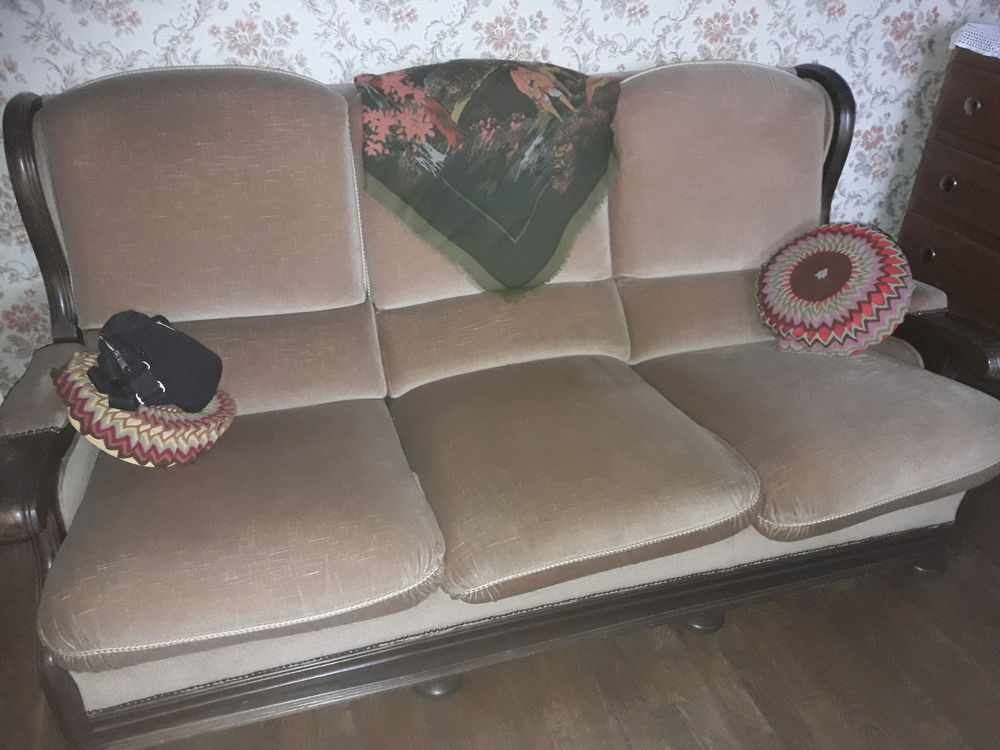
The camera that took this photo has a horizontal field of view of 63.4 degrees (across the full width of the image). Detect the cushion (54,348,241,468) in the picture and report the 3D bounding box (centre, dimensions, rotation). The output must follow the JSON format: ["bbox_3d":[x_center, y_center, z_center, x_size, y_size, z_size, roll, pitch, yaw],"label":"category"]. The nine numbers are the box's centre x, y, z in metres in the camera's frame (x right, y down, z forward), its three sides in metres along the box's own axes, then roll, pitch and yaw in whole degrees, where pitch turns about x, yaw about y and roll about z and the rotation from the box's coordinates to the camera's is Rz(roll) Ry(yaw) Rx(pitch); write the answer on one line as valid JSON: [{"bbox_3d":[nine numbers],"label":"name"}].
[{"bbox_3d":[-0.632,0.052,1.451,0.314,0.127,0.314,8,26,-24],"label":"cushion"}]

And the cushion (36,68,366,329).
[{"bbox_3d":[-0.568,-0.355,1.607,0.565,0.477,0.146,-7,13,-17],"label":"cushion"}]

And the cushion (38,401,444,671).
[{"bbox_3d":[-0.434,0.215,1.381,0.559,0.122,0.578,-8,31,-16],"label":"cushion"}]

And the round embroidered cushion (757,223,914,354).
[{"bbox_3d":[0.787,-0.205,1.921,0.353,0.126,0.353,-50,41,-2],"label":"round embroidered cushion"}]

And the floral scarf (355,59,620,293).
[{"bbox_3d":[-0.022,-0.426,1.736,0.564,0.475,0.137,-8,18,-16],"label":"floral scarf"}]

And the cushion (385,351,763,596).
[{"bbox_3d":[0.104,0.143,1.533,0.559,0.122,0.578,-8,31,-16],"label":"cushion"}]

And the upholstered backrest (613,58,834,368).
[{"bbox_3d":[0.531,-0.396,1.968,0.580,0.685,0.182,-7,13,-17],"label":"upholstered backrest"}]

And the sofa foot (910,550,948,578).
[{"bbox_3d":[0.920,0.395,1.733,0.088,0.065,0.088,-8,32,-15],"label":"sofa foot"}]

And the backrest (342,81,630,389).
[{"bbox_3d":[-0.013,-0.321,1.728,0.559,0.657,0.196,-8,16,-16],"label":"backrest"}]

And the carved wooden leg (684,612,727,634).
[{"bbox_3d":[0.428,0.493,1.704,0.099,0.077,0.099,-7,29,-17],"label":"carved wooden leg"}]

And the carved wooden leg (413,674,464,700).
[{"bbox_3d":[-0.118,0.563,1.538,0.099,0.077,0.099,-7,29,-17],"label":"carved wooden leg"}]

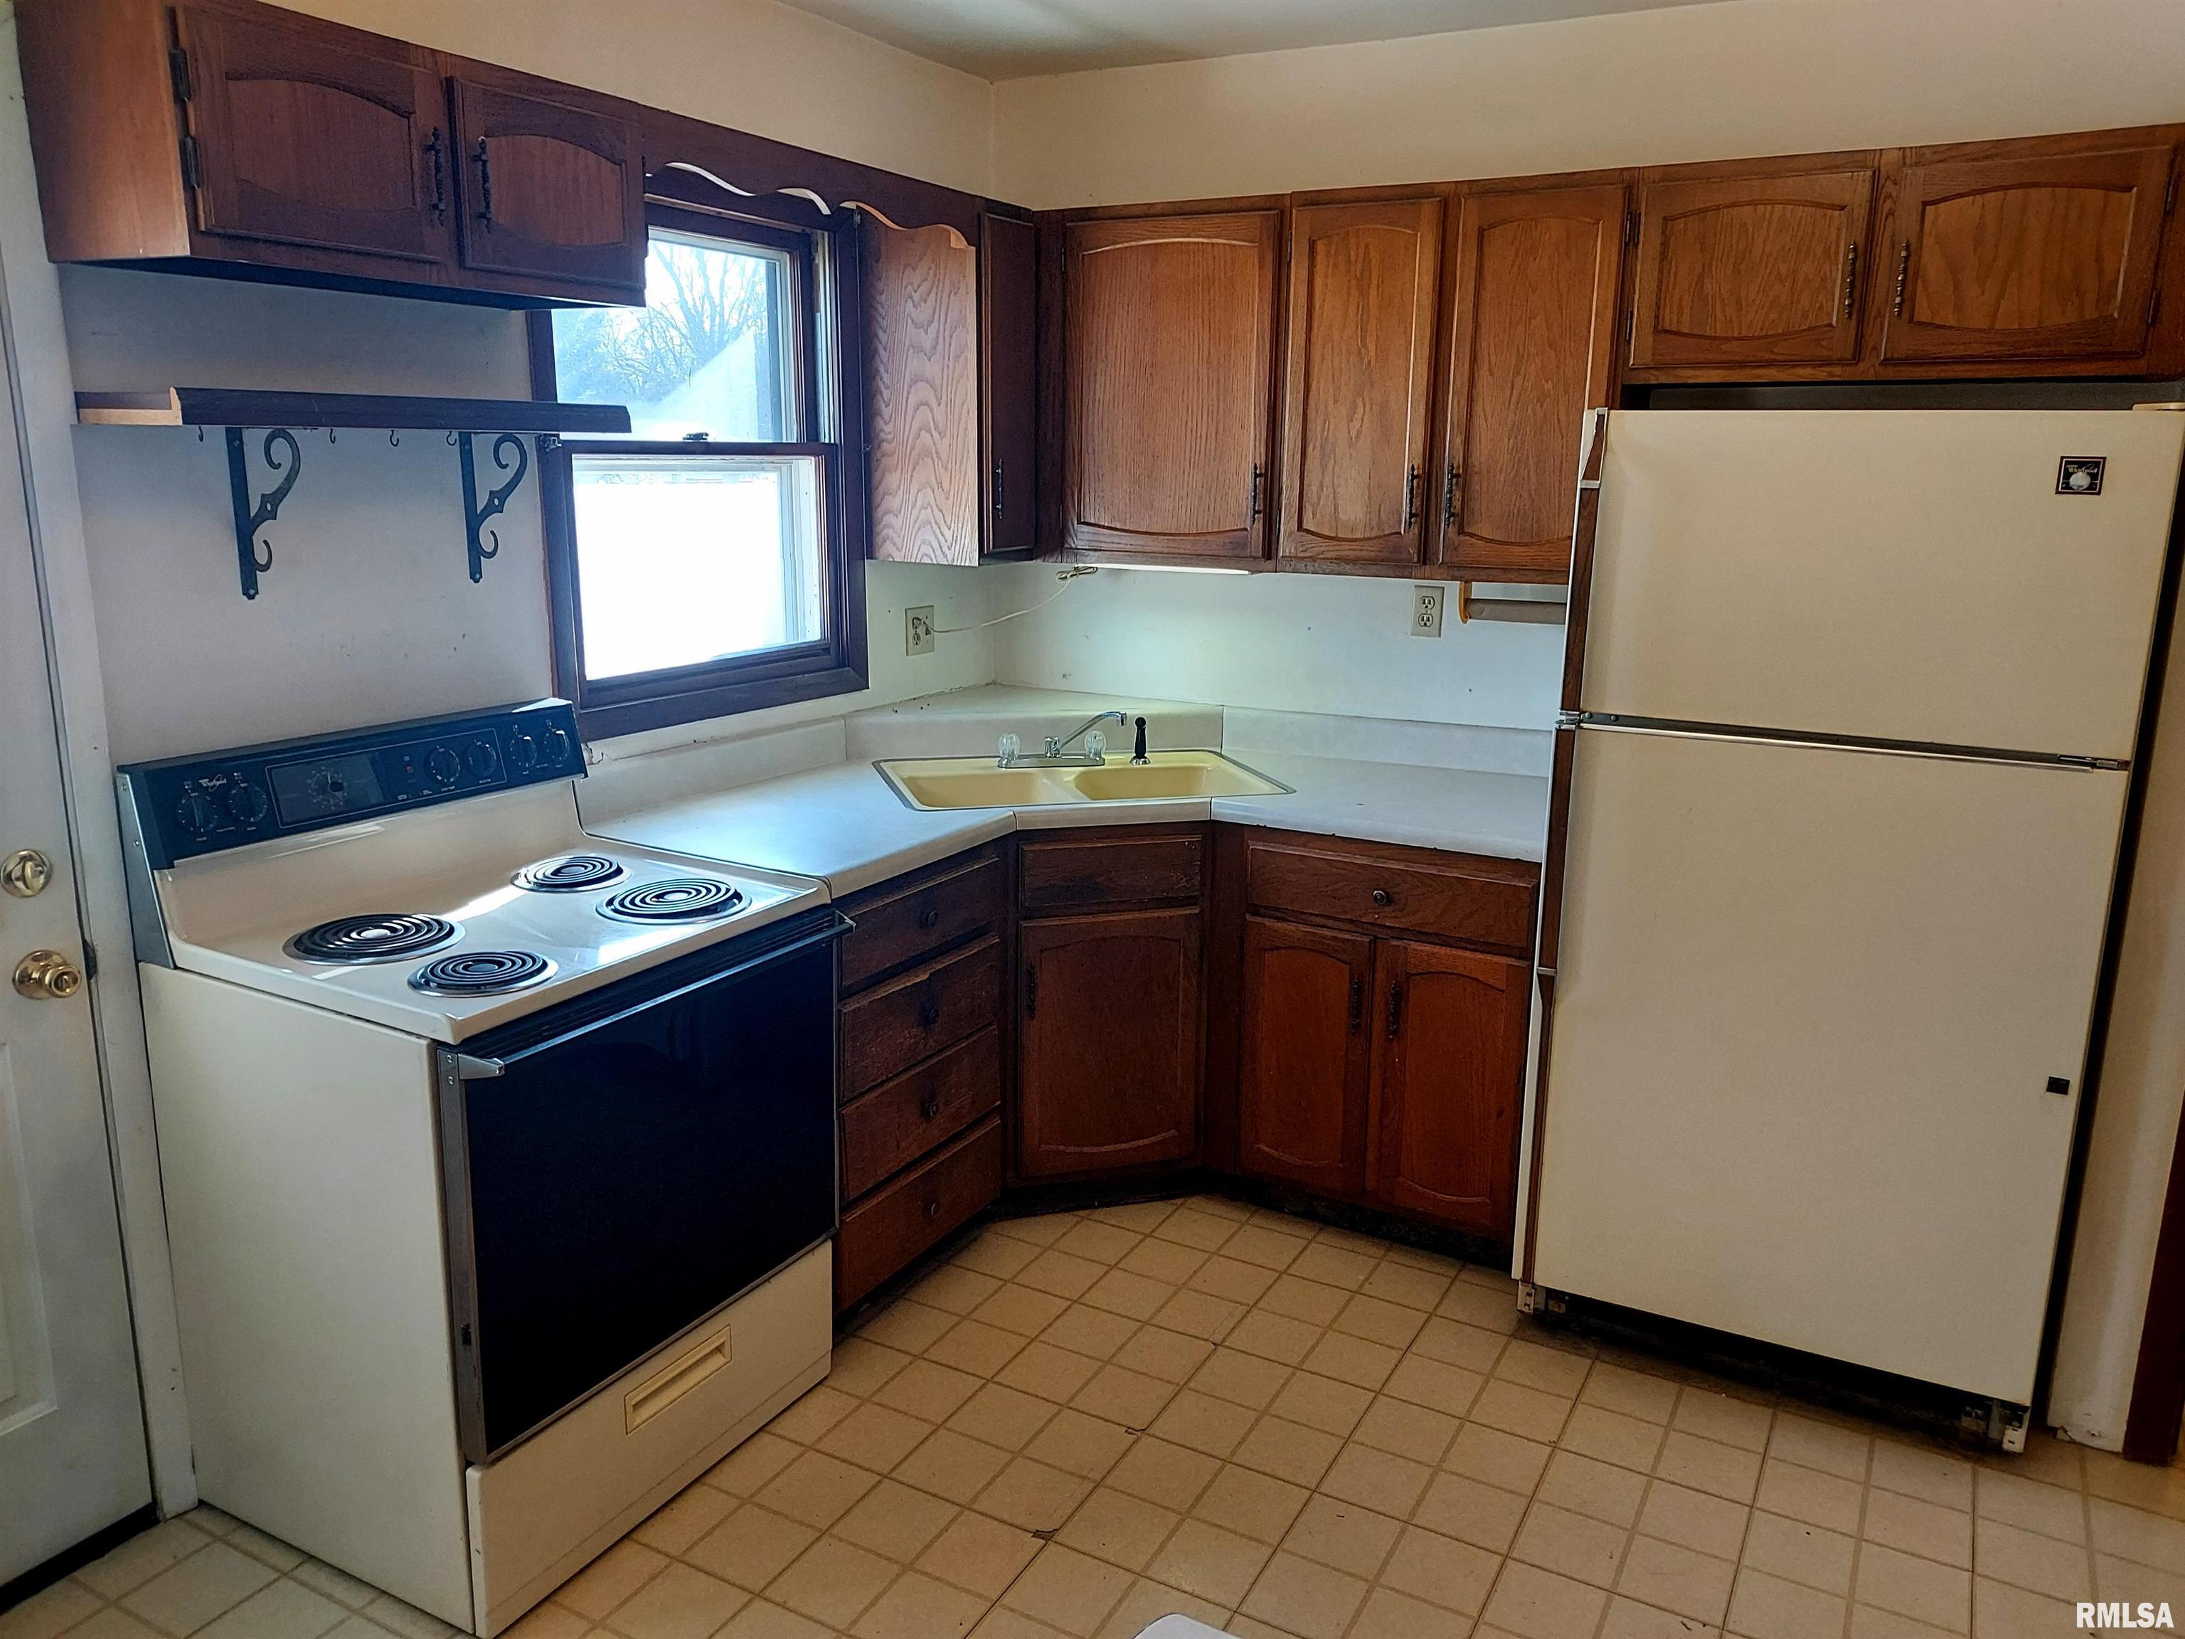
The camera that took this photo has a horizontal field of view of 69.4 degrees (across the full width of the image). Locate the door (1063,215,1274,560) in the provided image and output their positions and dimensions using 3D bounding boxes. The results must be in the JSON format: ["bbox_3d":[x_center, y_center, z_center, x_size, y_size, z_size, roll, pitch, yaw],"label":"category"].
[{"bbox_3d":[0.164,-0.934,3.433,0.504,0.705,0.028,8,14,28],"label":"door"}]

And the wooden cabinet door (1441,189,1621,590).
[{"bbox_3d":[0.854,-0.843,3.061,0.311,0.700,0.028,8,14,28],"label":"wooden cabinet door"}]

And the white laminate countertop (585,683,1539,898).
[{"bbox_3d":[0.083,-0.054,3.166,1.620,0.150,1.505,8,14,28],"label":"white laminate countertop"}]

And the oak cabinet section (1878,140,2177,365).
[{"bbox_3d":[1.554,-0.936,2.642,0.390,0.319,0.028,8,14,28],"label":"oak cabinet section"}]

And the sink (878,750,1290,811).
[{"bbox_3d":[-0.036,-0.010,3.486,0.830,0.180,0.520,-3,13,-16],"label":"sink"}]

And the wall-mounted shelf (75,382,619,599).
[{"bbox_3d":[-1.066,-0.488,2.399,0.235,0.290,0.773,8,14,28],"label":"wall-mounted shelf"}]

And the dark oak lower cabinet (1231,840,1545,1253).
[{"bbox_3d":[0.695,0.396,3.431,0.685,0.830,0.625,8,14,28],"label":"dark oak lower cabinet"}]

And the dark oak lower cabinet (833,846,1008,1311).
[{"bbox_3d":[-0.580,0.452,3.118,0.625,0.830,0.590,8,14,28],"label":"dark oak lower cabinet"}]

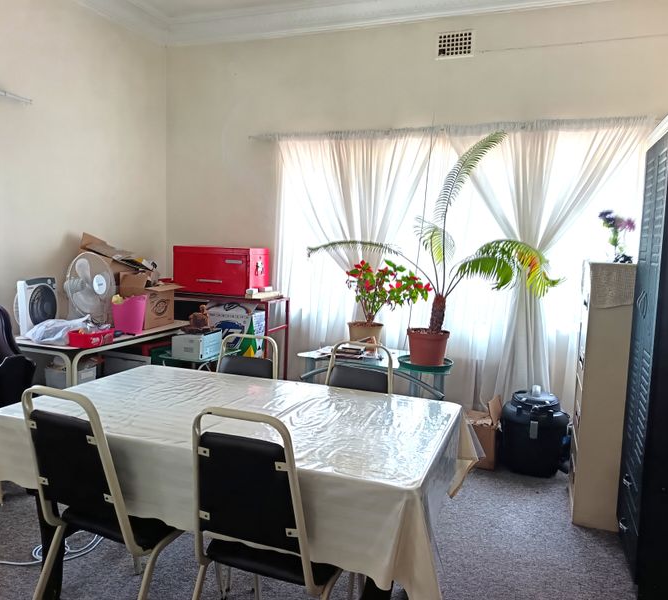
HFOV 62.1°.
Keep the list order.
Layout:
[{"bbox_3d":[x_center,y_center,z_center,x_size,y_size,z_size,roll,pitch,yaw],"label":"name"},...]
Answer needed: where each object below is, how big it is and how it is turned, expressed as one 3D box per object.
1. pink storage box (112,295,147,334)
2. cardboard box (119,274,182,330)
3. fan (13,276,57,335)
[{"bbox_3d":[-1.464,0.094,3.943,0.235,0.270,0.220,3,6,19],"label":"pink storage box"},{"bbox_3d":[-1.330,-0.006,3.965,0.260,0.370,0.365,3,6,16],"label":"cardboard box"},{"bbox_3d":[-2.046,0.045,3.803,0.150,0.370,0.285,3,6,19],"label":"fan"}]

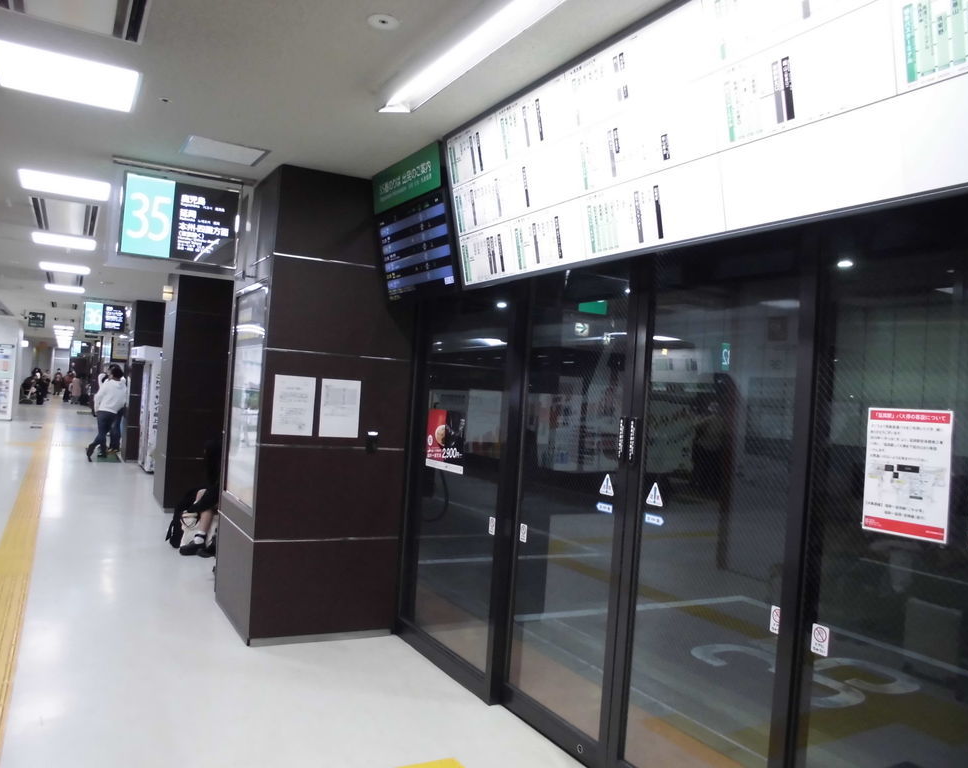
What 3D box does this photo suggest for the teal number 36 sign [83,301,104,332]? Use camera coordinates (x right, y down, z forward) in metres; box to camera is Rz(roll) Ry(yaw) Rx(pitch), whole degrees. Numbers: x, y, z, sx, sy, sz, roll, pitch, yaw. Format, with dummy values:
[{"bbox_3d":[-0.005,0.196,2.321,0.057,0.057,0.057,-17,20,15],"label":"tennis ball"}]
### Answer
[{"bbox_3d":[-7.153,-1.218,14.093,0.283,0.485,0.080,4,-1,-29],"label":"teal number 36 sign"}]

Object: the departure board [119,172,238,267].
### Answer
[{"bbox_3d":[-1.999,-1.054,5.049,0.715,0.535,0.100,4,-1,-29],"label":"departure board"}]

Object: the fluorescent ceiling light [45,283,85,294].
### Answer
[{"bbox_3d":[-7.021,-1.608,12.911,0.585,0.060,0.560,4,-1,-29],"label":"fluorescent ceiling light"}]

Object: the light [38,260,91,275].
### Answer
[{"bbox_3d":[-5.666,-1.586,10.411,0.575,0.050,0.610,4,-1,-29],"label":"light"}]

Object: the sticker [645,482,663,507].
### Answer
[{"bbox_3d":[0.701,0.459,3.188,0.006,0.091,0.100,4,-1,-30],"label":"sticker"}]

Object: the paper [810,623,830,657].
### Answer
[{"bbox_3d":[1.060,0.806,2.422,0.006,0.091,0.060,4,-1,-30],"label":"paper"}]

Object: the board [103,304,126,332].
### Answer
[{"bbox_3d":[-6.891,-1.211,14.329,0.380,0.490,0.100,4,-1,-29],"label":"board"}]

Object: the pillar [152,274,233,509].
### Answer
[{"bbox_3d":[-3.535,0.063,9.755,0.900,2.960,1.100,4,-1,-29],"label":"pillar"}]

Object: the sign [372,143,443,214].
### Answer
[{"bbox_3d":[-0.444,-1.183,4.504,0.060,0.240,0.905,-6,4,-30],"label":"sign"}]

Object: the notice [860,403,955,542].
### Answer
[{"bbox_3d":[1.215,0.259,2.213,0.010,0.366,0.253,4,-1,-29],"label":"notice"}]

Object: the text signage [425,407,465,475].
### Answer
[{"bbox_3d":[-0.239,0.347,4.714,0.010,0.362,0.510,4,-1,-30],"label":"text signage"}]

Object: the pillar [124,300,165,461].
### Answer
[{"bbox_3d":[-6.316,-0.029,14.762,0.900,2.960,1.050,4,-1,-29],"label":"pillar"}]

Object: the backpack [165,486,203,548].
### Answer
[{"bbox_3d":[-2.920,1.272,7.409,0.240,0.520,0.320,4,-1,-29],"label":"backpack"}]

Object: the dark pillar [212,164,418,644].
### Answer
[{"bbox_3d":[-1.167,0.136,5.358,0.950,2.938,1.050,4,-1,-29],"label":"dark pillar"}]

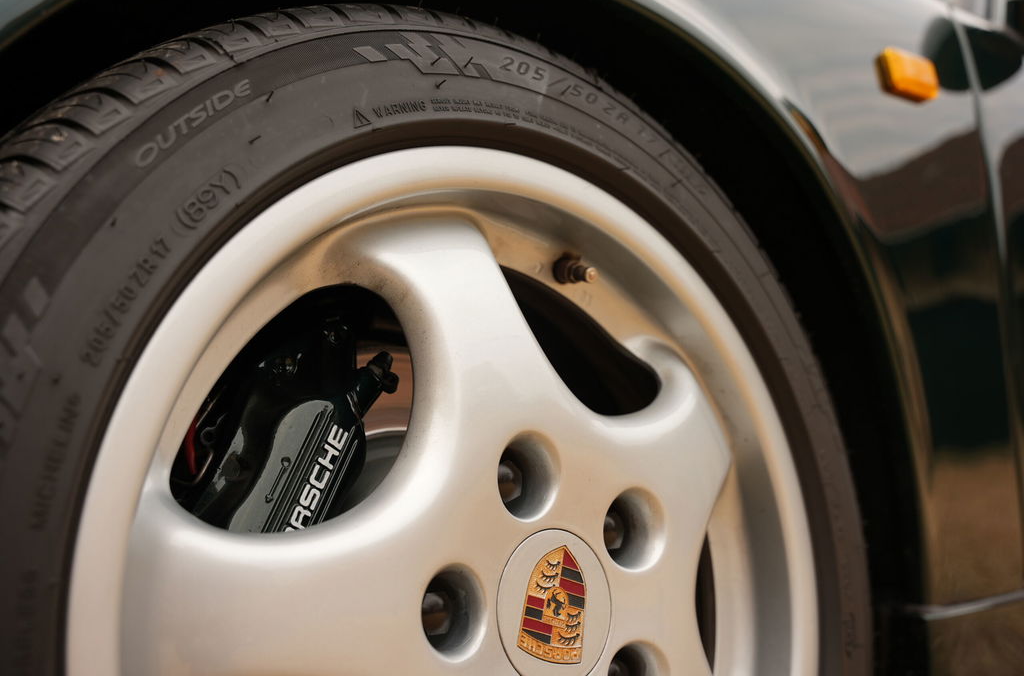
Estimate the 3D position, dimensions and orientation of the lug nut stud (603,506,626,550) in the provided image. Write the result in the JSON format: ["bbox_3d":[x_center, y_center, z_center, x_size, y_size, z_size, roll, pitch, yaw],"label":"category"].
[{"bbox_3d":[0.047,0.103,0.606,0.022,0.022,0.025,3,-12,-42],"label":"lug nut stud"}]

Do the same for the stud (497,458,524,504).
[{"bbox_3d":[-0.008,0.071,0.564,0.022,0.022,0.025,3,-12,-42],"label":"stud"}]

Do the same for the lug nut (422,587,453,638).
[{"bbox_3d":[-0.041,0.125,0.521,0.022,0.022,0.025,3,-12,-42],"label":"lug nut"}]

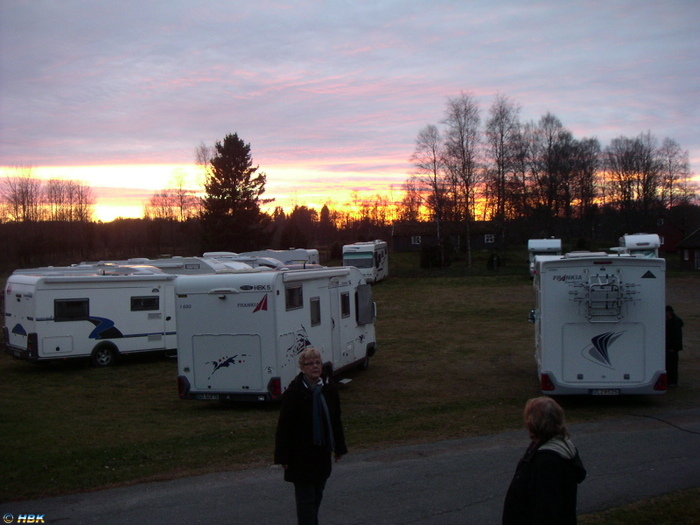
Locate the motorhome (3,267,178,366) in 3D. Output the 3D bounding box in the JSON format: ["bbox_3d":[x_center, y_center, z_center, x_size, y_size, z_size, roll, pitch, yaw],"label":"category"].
[{"bbox_3d":[-7.400,1.760,25.200,6.800,2.780,2.300,-3,2,-44],"label":"motorhome"}]

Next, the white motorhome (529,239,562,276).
[{"bbox_3d":[14.700,-0.280,57.500,2.300,2.970,6.500,-1,2,14],"label":"white motorhome"}]

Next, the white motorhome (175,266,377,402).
[{"bbox_3d":[-1.470,1.640,19.300,2.300,2.930,7.000,-1,2,19],"label":"white motorhome"}]

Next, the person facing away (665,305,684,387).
[{"bbox_3d":[6.830,1.750,16.300,0.420,1.740,0.520,-2,2,-6],"label":"person facing away"}]

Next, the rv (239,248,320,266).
[{"bbox_3d":[-5.600,0.570,53.000,6.500,2.750,2.300,-1,2,14],"label":"rv"}]

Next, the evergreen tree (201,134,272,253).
[{"bbox_3d":[-11.800,-6.600,80.000,7.300,13.900,7.300,-1,2,0],"label":"evergreen tree"}]

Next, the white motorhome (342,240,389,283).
[{"bbox_3d":[1.280,-0.050,57.400,2.300,2.850,6.800,-1,2,11],"label":"white motorhome"}]

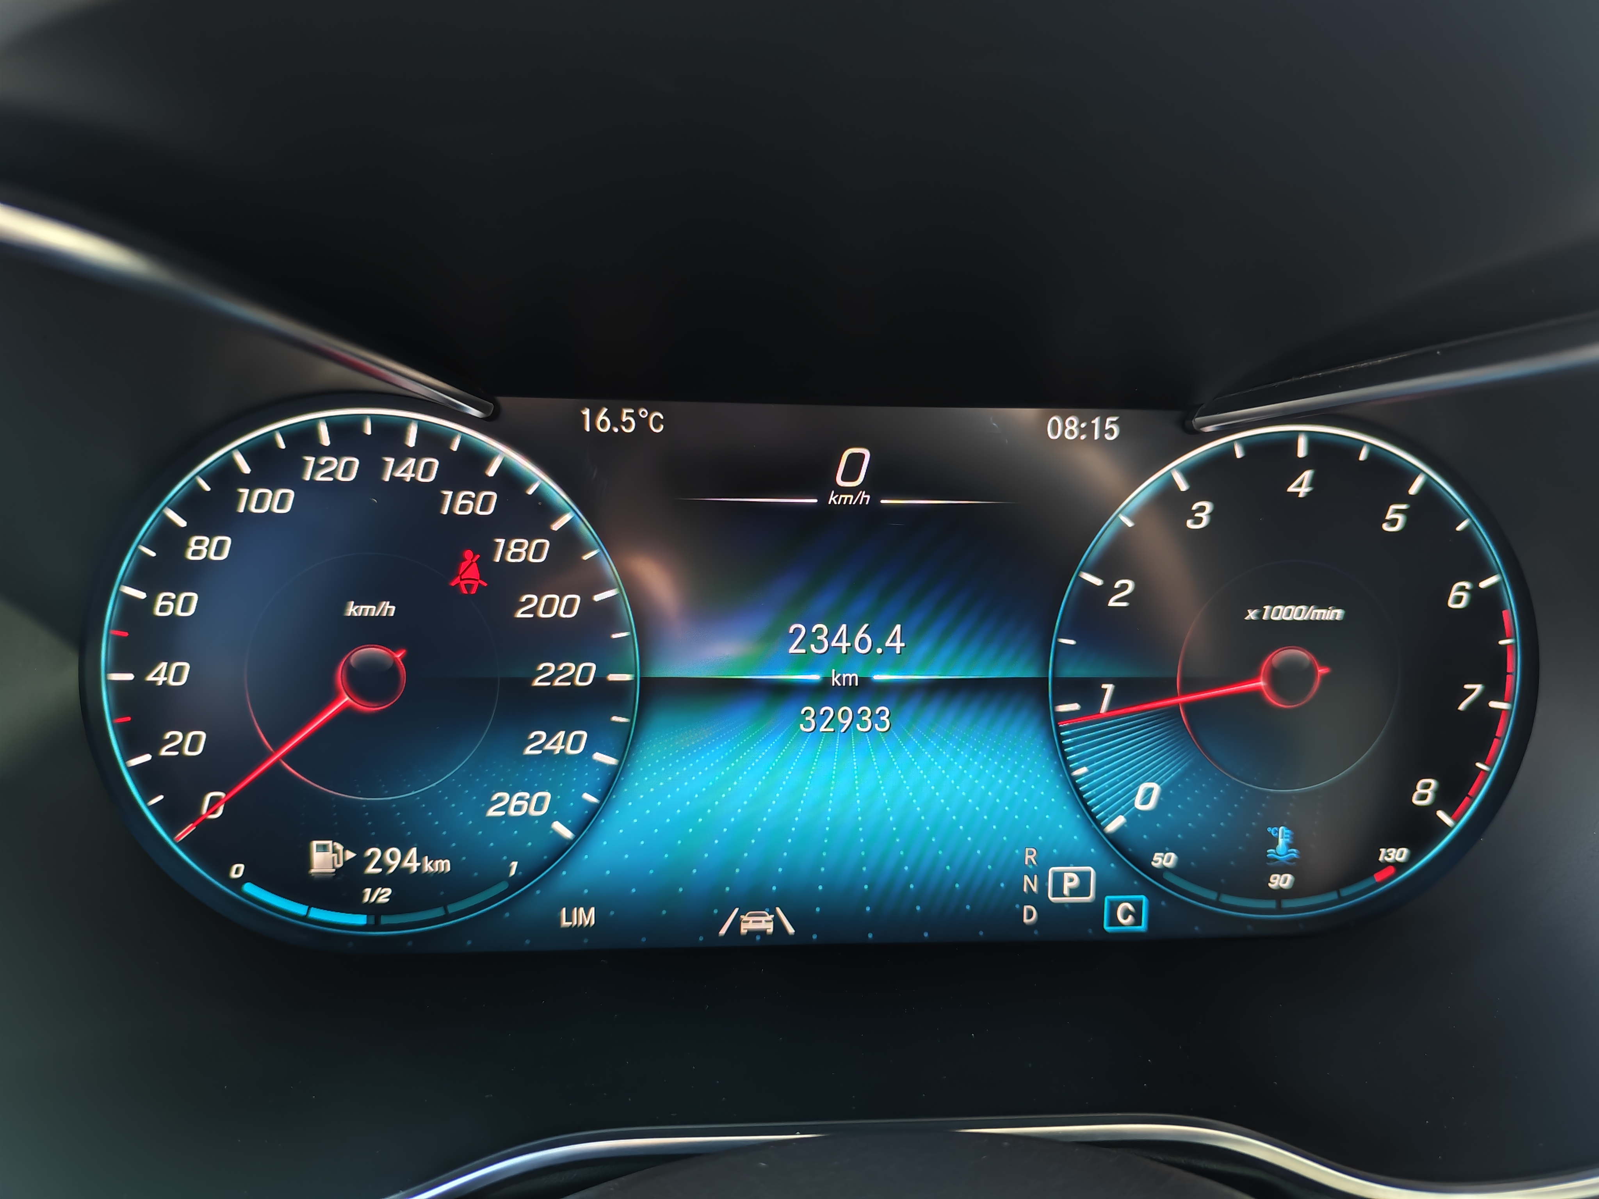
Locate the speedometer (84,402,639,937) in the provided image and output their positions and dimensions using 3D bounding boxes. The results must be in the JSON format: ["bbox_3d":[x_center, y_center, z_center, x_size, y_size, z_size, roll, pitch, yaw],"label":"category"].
[{"bbox_3d":[-0.084,0.015,0.218,0.104,0.105,0.012,0,5,-4],"label":"speedometer"}]

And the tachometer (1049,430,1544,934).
[{"bbox_3d":[0.103,0.016,0.233,0.104,0.104,0.012,0,5,-4],"label":"tachometer"}]

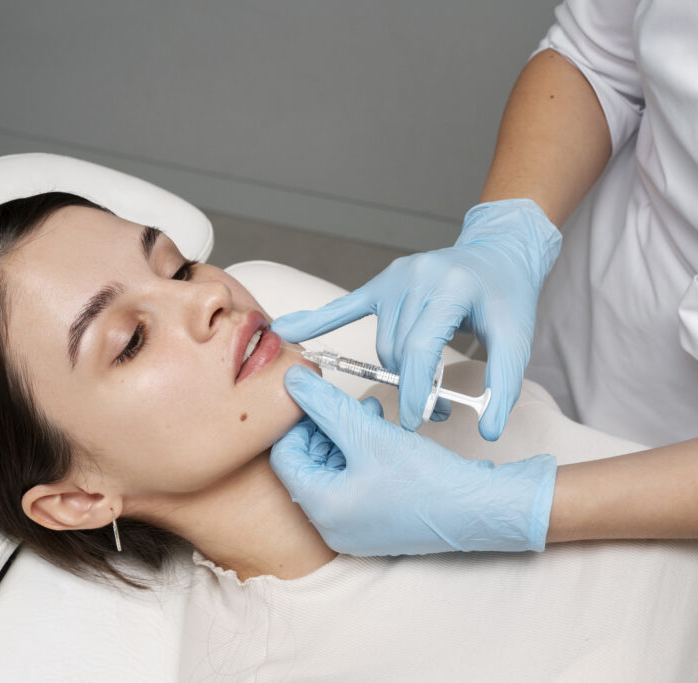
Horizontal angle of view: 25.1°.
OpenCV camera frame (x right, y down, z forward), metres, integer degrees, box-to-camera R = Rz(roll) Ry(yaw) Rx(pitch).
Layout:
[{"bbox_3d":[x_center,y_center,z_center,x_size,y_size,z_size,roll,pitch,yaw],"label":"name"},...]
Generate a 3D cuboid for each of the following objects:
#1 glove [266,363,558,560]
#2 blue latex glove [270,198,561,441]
[{"bbox_3d":[0.039,0.070,0.925,0.166,0.093,0.085,-2,33,-3],"label":"glove"},{"bbox_3d":[0.044,-0.015,0.945,0.165,0.110,0.115,-14,36,-21],"label":"blue latex glove"}]

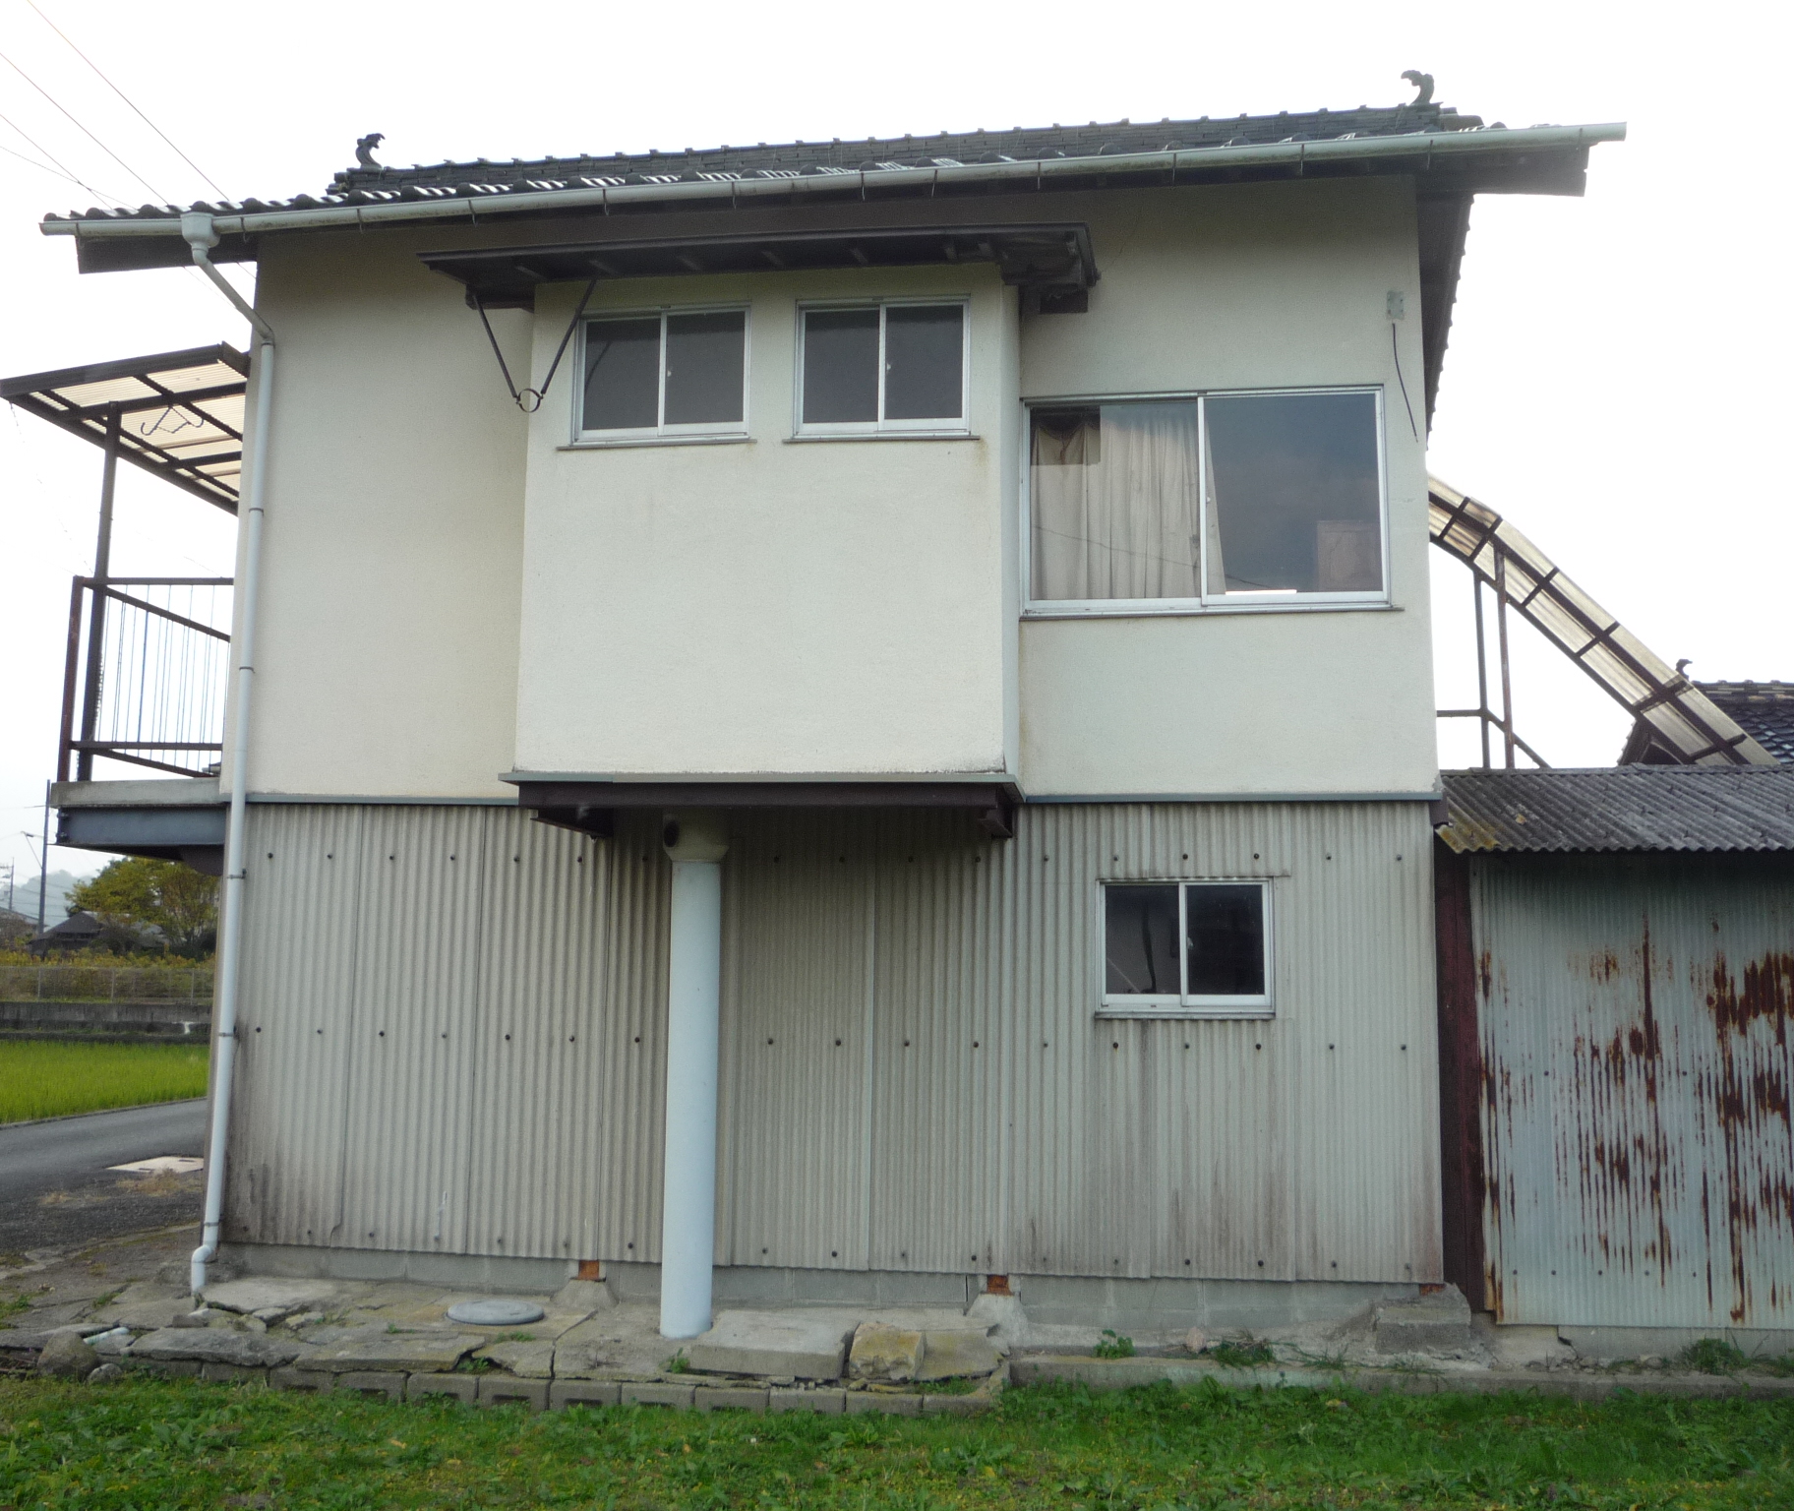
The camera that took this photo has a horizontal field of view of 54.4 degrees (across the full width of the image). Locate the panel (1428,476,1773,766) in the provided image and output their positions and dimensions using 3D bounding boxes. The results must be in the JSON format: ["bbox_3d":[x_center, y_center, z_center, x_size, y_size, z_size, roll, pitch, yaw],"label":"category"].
[{"bbox_3d":[4.564,-0.680,11.348,3.500,0.200,1.030,44,0,11],"label":"panel"}]

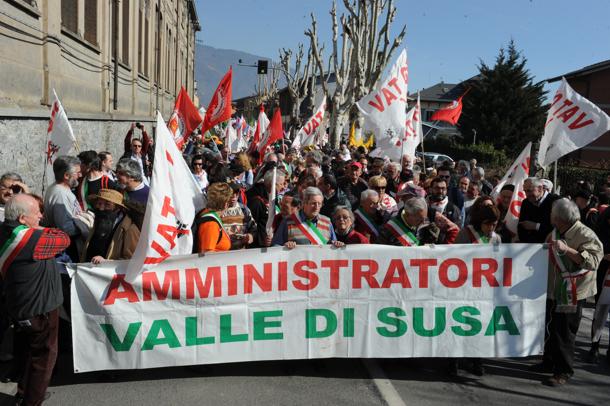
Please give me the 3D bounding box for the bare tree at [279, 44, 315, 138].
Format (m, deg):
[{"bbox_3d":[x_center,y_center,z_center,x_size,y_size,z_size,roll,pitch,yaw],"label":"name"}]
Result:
[{"bbox_3d":[-0.548,-6.286,34.092,2.300,7.270,2.300,1,8,0],"label":"bare tree"}]

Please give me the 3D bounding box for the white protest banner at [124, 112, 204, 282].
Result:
[{"bbox_3d":[-1.193,-0.047,4.600,0.680,1.420,0.400,0,8,-6],"label":"white protest banner"}]

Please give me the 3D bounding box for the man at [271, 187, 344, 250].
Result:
[{"bbox_3d":[0.030,0.698,4.831,0.580,1.680,0.420,-1,8,-7],"label":"man"}]

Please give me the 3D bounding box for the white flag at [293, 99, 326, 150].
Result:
[{"bbox_3d":[0.091,-1.593,11.000,0.680,1.050,0.350,2,8,6],"label":"white flag"}]

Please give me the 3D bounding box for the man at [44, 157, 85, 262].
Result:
[{"bbox_3d":[-2.197,0.443,5.067,0.420,1.770,0.500,2,8,17],"label":"man"}]

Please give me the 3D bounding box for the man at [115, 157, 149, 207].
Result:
[{"bbox_3d":[-1.716,0.431,5.471,0.380,1.740,0.520,-2,9,-25],"label":"man"}]

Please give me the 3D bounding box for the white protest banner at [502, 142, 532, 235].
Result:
[{"bbox_3d":[1.962,-0.136,5.100,0.520,0.900,0.280,2,8,17],"label":"white protest banner"}]

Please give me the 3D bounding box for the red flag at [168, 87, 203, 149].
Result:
[{"bbox_3d":[-1.941,-1.388,8.800,0.600,1.020,0.350,-2,8,-11],"label":"red flag"}]

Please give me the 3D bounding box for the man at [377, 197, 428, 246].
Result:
[{"bbox_3d":[0.867,0.745,4.826,0.560,1.600,0.440,-2,8,-14],"label":"man"}]

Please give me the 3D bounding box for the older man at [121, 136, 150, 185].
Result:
[{"bbox_3d":[-2.647,-0.130,8.527,0.550,1.820,0.400,0,8,-15],"label":"older man"}]

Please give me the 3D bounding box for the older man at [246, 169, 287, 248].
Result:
[{"bbox_3d":[-0.428,0.513,5.822,0.550,1.750,0.420,-4,10,-37],"label":"older man"}]

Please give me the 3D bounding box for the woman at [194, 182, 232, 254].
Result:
[{"bbox_3d":[-0.801,0.654,4.962,0.420,1.690,0.500,-3,8,-22],"label":"woman"}]

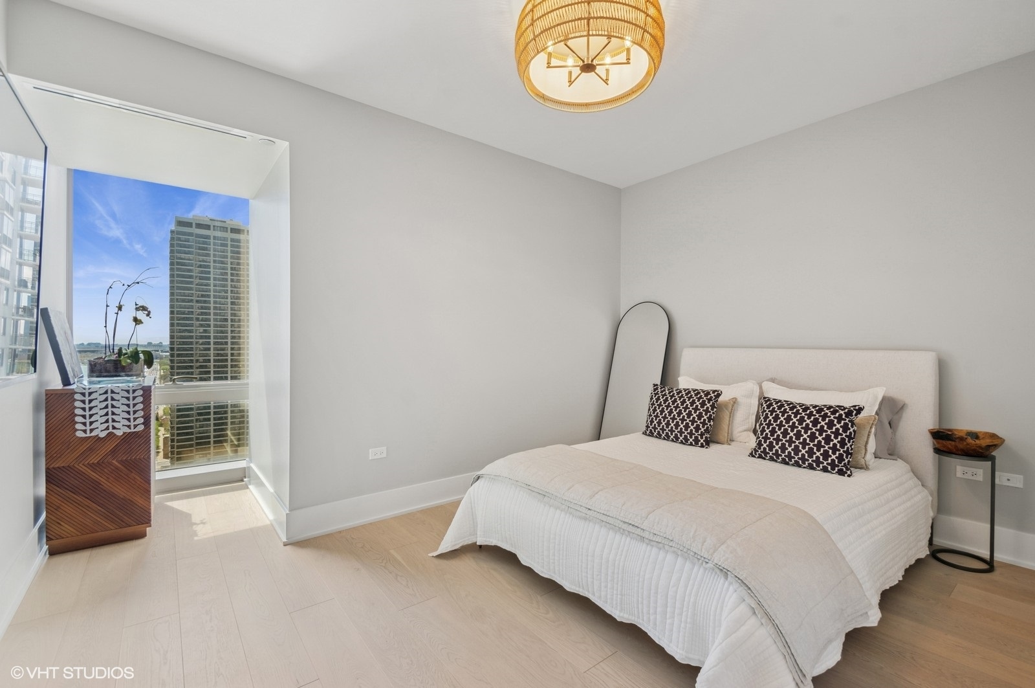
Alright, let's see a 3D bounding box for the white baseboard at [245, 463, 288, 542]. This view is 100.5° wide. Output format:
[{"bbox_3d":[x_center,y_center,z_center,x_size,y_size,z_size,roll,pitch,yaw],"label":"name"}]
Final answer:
[{"bbox_3d":[-1.859,1.095,3.148,0.025,0.187,1.478,0,1,-40],"label":"white baseboard"}]

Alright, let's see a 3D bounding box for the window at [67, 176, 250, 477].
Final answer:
[{"bbox_3d":[-2.767,-0.128,3.421,1.102,2.270,0.090,0,0,-36],"label":"window"}]

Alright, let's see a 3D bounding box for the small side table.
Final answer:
[{"bbox_3d":[2.461,0.899,2.378,0.250,0.610,0.250,0,1,-39],"label":"small side table"}]

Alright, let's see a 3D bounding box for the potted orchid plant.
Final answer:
[{"bbox_3d":[-2.617,-0.127,2.869,0.330,0.750,0.240,0,1,-38],"label":"potted orchid plant"}]

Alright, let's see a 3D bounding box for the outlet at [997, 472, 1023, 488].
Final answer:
[{"bbox_3d":[2.707,0.750,2.379,0.010,0.071,0.114,0,1,-39],"label":"outlet"}]

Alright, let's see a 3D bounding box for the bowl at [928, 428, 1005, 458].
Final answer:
[{"bbox_3d":[2.462,0.544,2.376,0.270,0.100,0.290,0,1,-39],"label":"bowl"}]

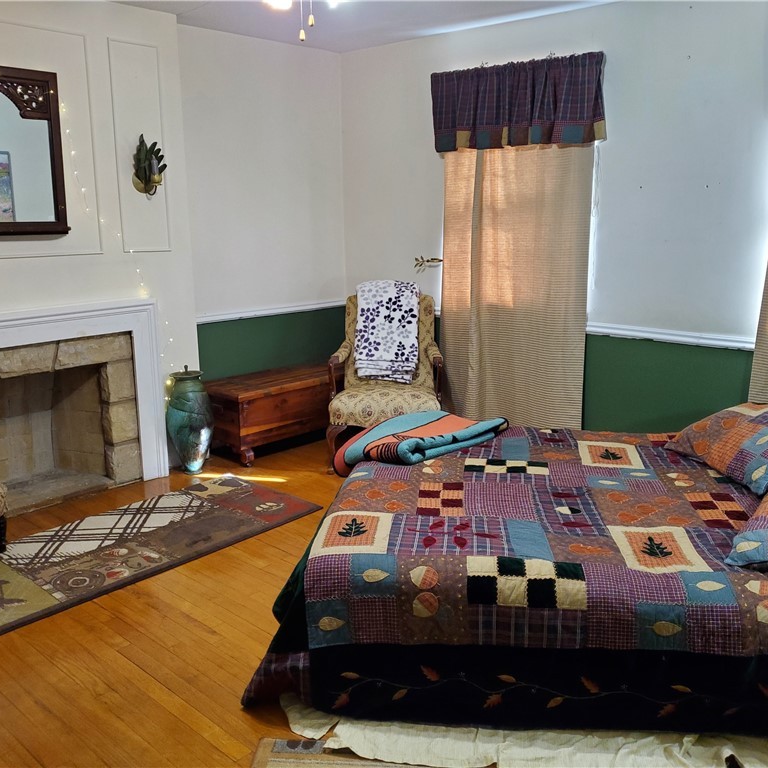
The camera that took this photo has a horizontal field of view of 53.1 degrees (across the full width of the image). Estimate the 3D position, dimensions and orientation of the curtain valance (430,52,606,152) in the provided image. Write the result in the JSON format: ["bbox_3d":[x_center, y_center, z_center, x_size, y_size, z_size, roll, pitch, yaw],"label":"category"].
[{"bbox_3d":[0.711,-1.513,4.191,1.080,0.435,0.100,11,17,40],"label":"curtain valance"}]

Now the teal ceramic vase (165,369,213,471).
[{"bbox_3d":[-1.058,0.195,4.211,0.252,0.600,0.252,0,13,0],"label":"teal ceramic vase"}]

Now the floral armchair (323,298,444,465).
[{"bbox_3d":[0.020,-0.026,4.443,0.650,0.920,0.710,0,13,3],"label":"floral armchair"}]

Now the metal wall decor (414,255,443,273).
[{"bbox_3d":[0.273,-0.758,4.777,0.200,0.090,0.060,11,17,40],"label":"metal wall decor"}]

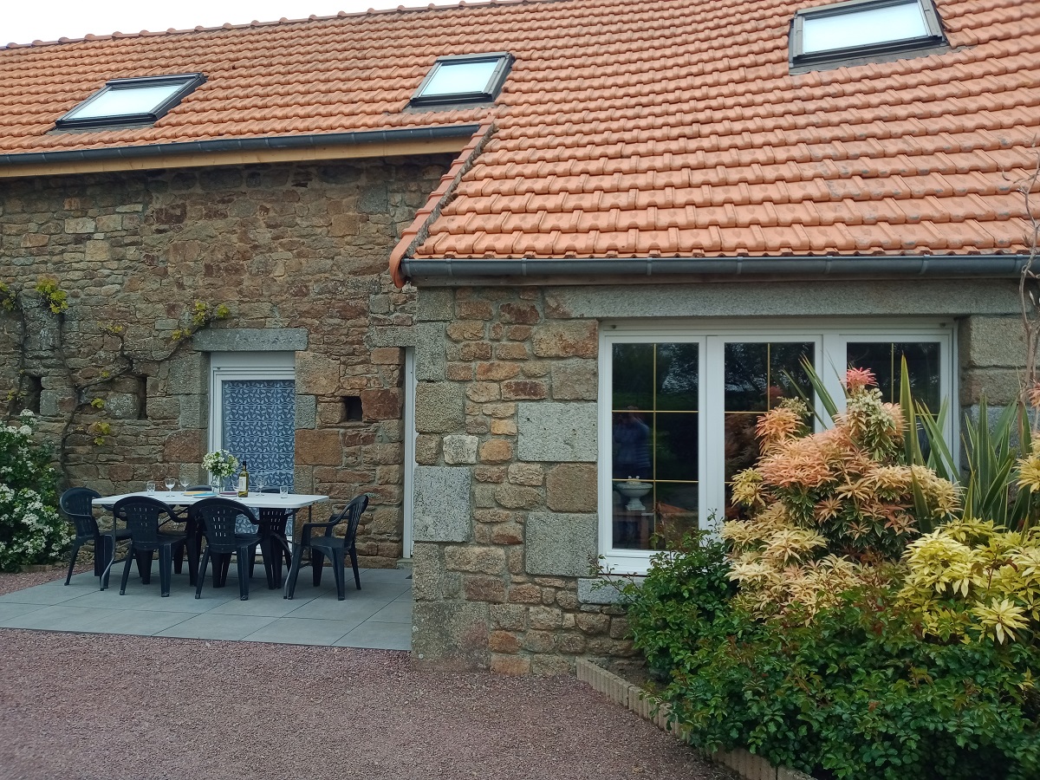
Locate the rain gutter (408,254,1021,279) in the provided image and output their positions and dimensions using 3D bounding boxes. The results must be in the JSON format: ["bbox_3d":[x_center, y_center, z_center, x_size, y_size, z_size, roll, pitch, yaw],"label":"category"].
[{"bbox_3d":[1.046,-0.664,4.414,3.435,0.085,0.115,1,-2,7],"label":"rain gutter"}]

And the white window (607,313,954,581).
[{"bbox_3d":[1.440,0.327,4.617,1.965,1.460,0.090,0,-2,7],"label":"white window"}]

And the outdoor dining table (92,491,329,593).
[{"bbox_3d":[-2.552,1.273,6.795,1.790,0.735,0.745,0,-2,9],"label":"outdoor dining table"}]

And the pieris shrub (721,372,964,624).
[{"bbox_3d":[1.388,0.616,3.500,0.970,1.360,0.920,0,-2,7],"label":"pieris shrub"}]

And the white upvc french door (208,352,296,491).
[{"bbox_3d":[-2.599,0.631,8.064,1.000,2.030,0.090,0,-2,8],"label":"white upvc french door"}]

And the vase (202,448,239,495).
[{"bbox_3d":[-2.608,0.714,7.064,0.290,0.375,0.280,0,-2,9],"label":"vase"}]

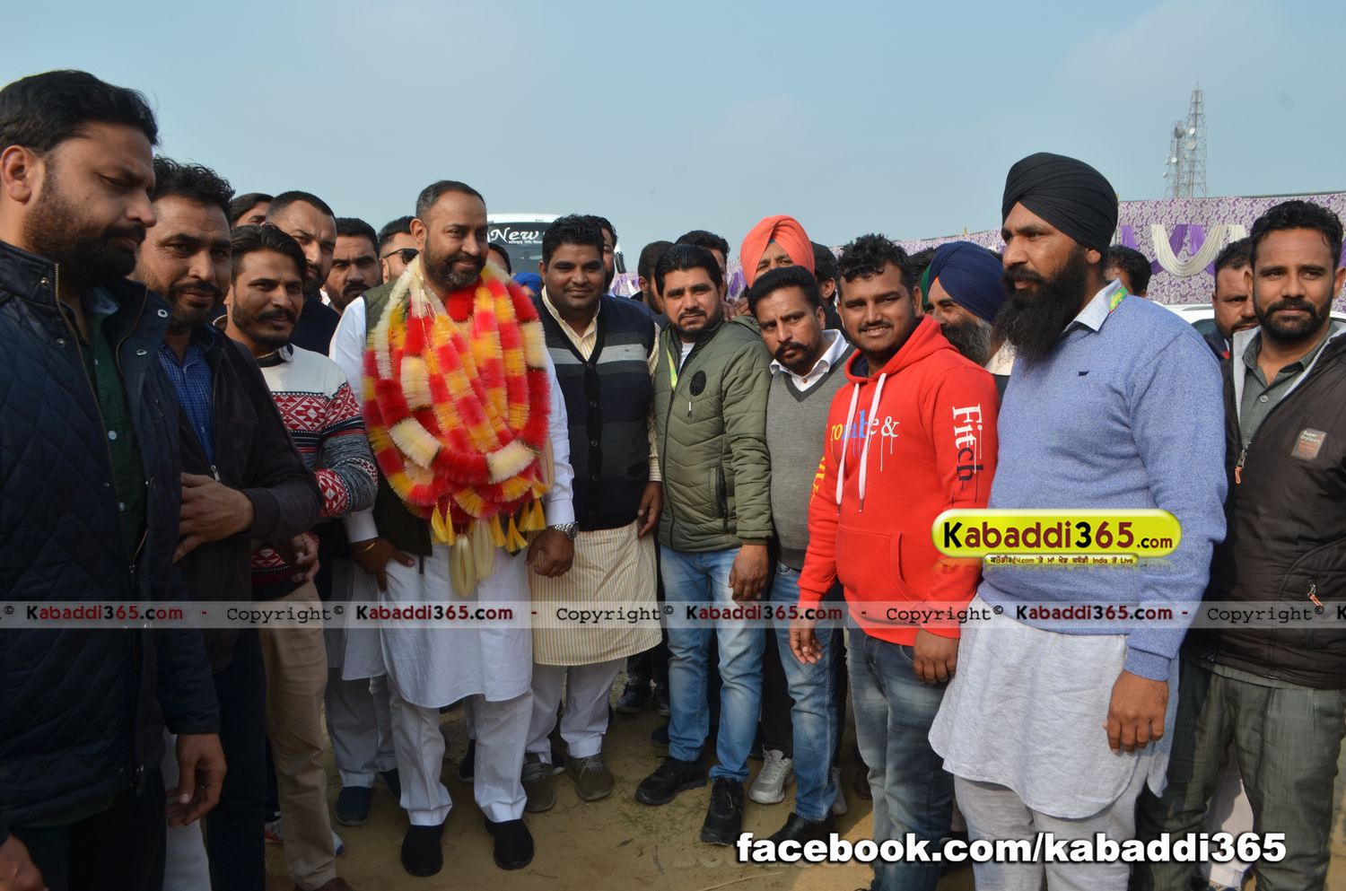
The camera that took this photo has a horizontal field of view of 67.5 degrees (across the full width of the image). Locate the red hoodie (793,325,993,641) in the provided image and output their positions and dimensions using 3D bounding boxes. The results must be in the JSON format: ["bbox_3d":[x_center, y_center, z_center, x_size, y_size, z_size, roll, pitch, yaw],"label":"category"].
[{"bbox_3d":[0.493,0.066,2.171,0.480,0.685,0.320,5,8,38],"label":"red hoodie"}]

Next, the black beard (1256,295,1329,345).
[{"bbox_3d":[1.167,-0.236,1.900,0.135,0.090,0.105,4,8,28],"label":"black beard"}]

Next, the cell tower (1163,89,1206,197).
[{"bbox_3d":[83.973,-39.117,165.000,6.500,38.000,6.000,0,7,0],"label":"cell tower"}]

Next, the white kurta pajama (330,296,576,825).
[{"bbox_3d":[-0.573,0.310,2.632,0.610,1.383,0.390,-1,7,-9],"label":"white kurta pajama"}]

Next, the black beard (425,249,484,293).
[{"bbox_3d":[-0.514,-0.407,2.360,0.140,0.105,0.115,-4,9,-30],"label":"black beard"}]

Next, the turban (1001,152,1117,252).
[{"bbox_3d":[0.698,-0.439,1.820,0.225,0.170,0.195,-3,8,-25],"label":"turban"}]

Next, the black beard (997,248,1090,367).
[{"bbox_3d":[0.646,-0.243,1.760,0.150,0.200,0.150,-3,8,-25],"label":"black beard"}]

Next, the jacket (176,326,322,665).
[{"bbox_3d":[-0.845,0.087,1.801,0.500,0.613,0.360,-3,7,-28],"label":"jacket"}]

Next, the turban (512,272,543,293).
[{"bbox_3d":[-0.877,-0.978,6.200,0.240,0.200,0.210,-6,10,-39],"label":"turban"}]

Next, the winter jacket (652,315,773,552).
[{"bbox_3d":[0.083,-0.035,2.780,0.480,0.630,0.300,7,10,42],"label":"winter jacket"}]

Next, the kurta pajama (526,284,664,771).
[{"bbox_3d":[-0.244,0.259,2.978,0.490,1.401,0.350,-1,7,-5],"label":"kurta pajama"}]

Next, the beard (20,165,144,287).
[{"bbox_3d":[-0.703,-0.259,1.200,0.120,0.130,0.135,12,10,10],"label":"beard"}]

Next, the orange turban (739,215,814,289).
[{"bbox_3d":[0.320,-0.595,3.080,0.215,0.215,0.250,2,8,13],"label":"orange turban"}]

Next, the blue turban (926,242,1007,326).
[{"bbox_3d":[0.764,-0.424,2.620,0.245,0.215,0.210,-15,15,-36],"label":"blue turban"}]

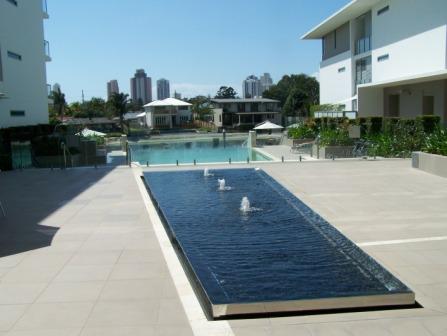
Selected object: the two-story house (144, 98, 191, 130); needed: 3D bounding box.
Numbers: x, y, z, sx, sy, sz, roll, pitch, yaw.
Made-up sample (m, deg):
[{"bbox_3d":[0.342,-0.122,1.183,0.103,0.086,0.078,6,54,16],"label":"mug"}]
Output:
[{"bbox_3d":[-13.493,-13.235,120.241,11.200,7.110,9.500,-3,6,-15],"label":"two-story house"}]

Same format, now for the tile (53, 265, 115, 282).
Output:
[{"bbox_3d":[-1.536,1.187,5.457,0.590,0.040,0.590,-2,6,-4],"label":"tile"}]

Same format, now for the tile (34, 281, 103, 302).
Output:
[{"bbox_3d":[-1.377,1.147,4.483,0.542,0.040,0.542,-1,6,-4],"label":"tile"}]

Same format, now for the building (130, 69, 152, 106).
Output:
[{"bbox_3d":[-142.059,-125.119,841.123,35.000,87.530,30.000,-3,6,-14],"label":"building"}]

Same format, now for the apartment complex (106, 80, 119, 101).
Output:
[{"bbox_3d":[-243.840,-149.485,1089.839,22.000,87.359,22.000,-3,6,-20],"label":"apartment complex"}]

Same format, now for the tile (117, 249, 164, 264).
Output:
[{"bbox_3d":[-0.907,1.020,5.593,0.542,0.040,0.542,-1,6,-4],"label":"tile"}]

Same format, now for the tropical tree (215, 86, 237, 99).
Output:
[{"bbox_3d":[0.538,-18.756,148.853,6.800,11.760,6.500,-1,6,0],"label":"tropical tree"}]

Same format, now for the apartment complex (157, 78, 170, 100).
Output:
[{"bbox_3d":[-131.119,-152.037,1089.784,26.000,88.410,25.000,-2,6,-5],"label":"apartment complex"}]

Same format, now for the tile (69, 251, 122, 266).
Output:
[{"bbox_3d":[-1.575,1.126,6.040,0.590,0.040,0.590,-2,6,-4],"label":"tile"}]

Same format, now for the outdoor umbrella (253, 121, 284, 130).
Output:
[{"bbox_3d":[4.259,-3.007,45.948,2.900,2.805,2.900,-1,6,-4],"label":"outdoor umbrella"}]

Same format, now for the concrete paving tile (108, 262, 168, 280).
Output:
[{"bbox_3d":[-0.872,1.077,5.055,0.542,0.040,0.542,-1,6,-4],"label":"concrete paving tile"}]

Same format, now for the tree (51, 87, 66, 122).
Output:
[{"bbox_3d":[-42.831,-15.291,126.986,4.100,11.180,4.100,-3,6,-18],"label":"tree"}]

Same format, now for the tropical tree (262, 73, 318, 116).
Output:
[{"bbox_3d":[16.223,-15.816,117.015,13.000,12.508,12.000,-1,6,0],"label":"tropical tree"}]

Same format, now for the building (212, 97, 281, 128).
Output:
[{"bbox_3d":[5.031,-12.326,111.331,15.300,6.572,10.000,-1,6,-4],"label":"building"}]

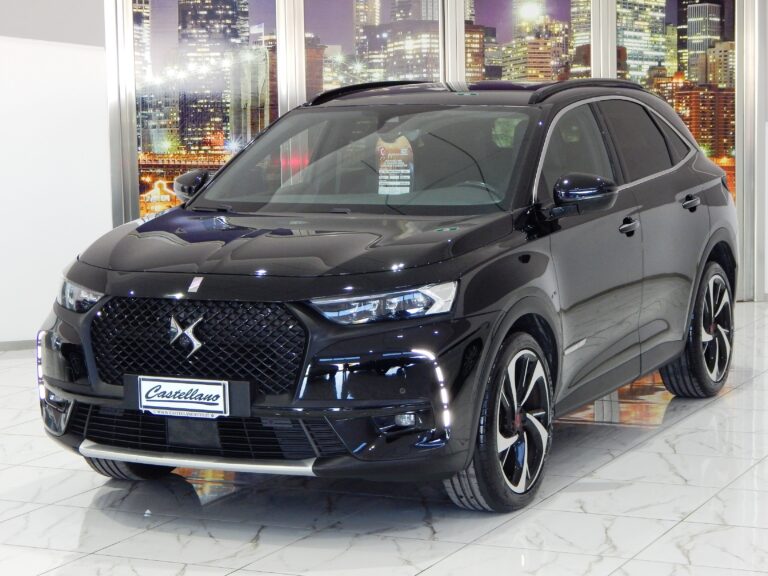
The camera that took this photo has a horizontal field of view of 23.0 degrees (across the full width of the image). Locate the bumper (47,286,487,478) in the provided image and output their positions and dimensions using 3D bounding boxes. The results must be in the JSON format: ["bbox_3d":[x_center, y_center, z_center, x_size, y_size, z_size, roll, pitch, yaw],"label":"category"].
[{"bbox_3d":[-0.569,0.333,6.913,1.870,0.650,0.630,2,7,25],"label":"bumper"}]

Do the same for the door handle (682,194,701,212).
[{"bbox_3d":[1.473,-0.401,9.041,0.060,0.075,0.220,2,7,25],"label":"door handle"}]

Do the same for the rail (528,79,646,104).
[{"bbox_3d":[0.972,-0.912,8.719,0.080,0.100,1.700,2,7,25],"label":"rail"}]

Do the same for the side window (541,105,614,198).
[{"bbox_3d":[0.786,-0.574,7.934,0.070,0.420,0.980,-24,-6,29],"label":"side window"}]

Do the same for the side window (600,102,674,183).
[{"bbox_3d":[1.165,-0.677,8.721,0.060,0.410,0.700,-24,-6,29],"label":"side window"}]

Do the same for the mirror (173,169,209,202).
[{"bbox_3d":[-0.848,-0.453,8.421,0.270,0.170,0.200,2,7,25],"label":"mirror"}]

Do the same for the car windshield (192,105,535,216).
[{"bbox_3d":[-0.039,-0.532,7.961,1.480,0.130,0.970,2,36,25],"label":"car windshield"}]

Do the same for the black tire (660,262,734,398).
[{"bbox_3d":[1.596,0.203,9.598,0.235,0.715,0.715,2,7,25],"label":"black tire"}]

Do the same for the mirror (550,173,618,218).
[{"bbox_3d":[0.821,-0.389,7.626,0.270,0.170,0.200,2,7,25],"label":"mirror"}]

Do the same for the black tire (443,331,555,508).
[{"bbox_3d":[0.426,0.494,7.140,0.235,0.715,0.715,2,7,25],"label":"black tire"}]

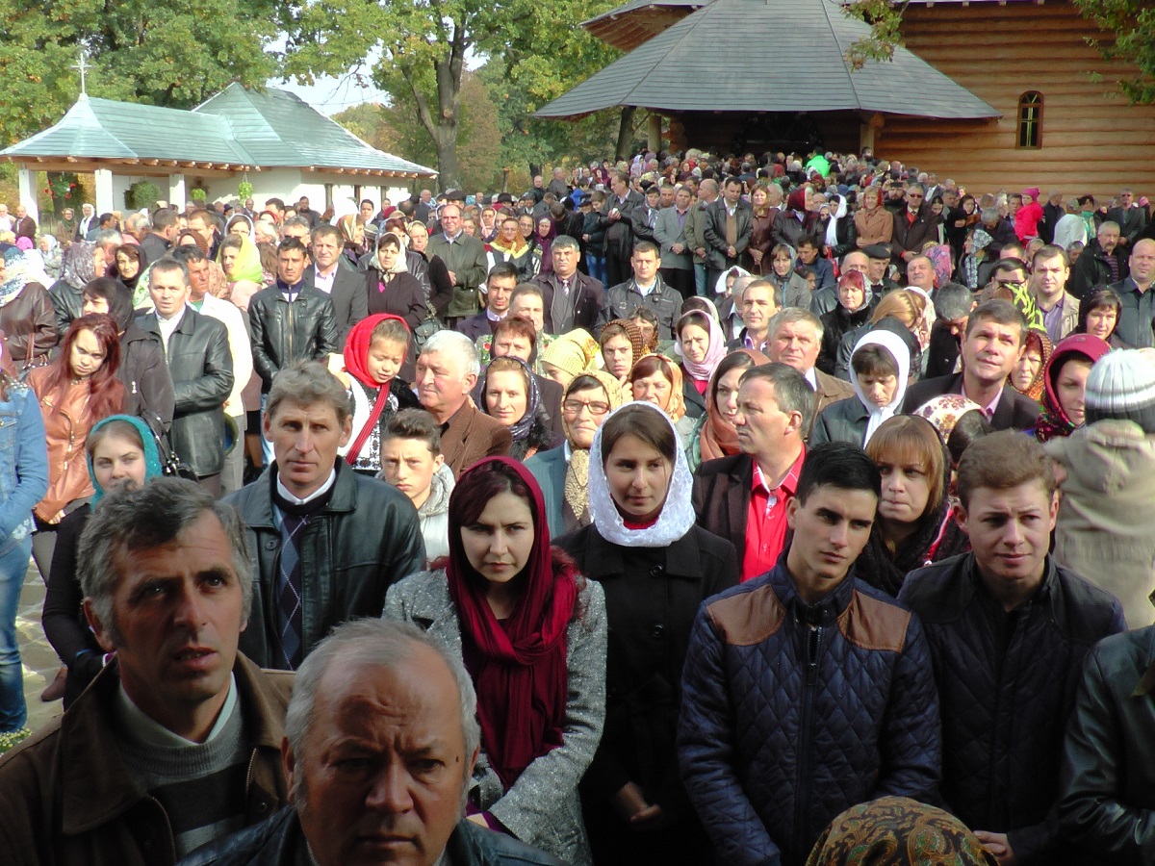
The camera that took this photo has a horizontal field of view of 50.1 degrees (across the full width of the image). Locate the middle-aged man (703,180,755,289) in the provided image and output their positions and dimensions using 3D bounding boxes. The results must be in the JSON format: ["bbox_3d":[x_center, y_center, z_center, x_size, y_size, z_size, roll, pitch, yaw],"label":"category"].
[{"bbox_3d":[1.596,-1.814,13.082,0.540,1.750,0.340,1,12,4],"label":"middle-aged man"}]

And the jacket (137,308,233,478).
[{"bbox_3d":[-1.788,-0.186,5.600,0.500,0.760,0.320,2,12,8],"label":"jacket"}]

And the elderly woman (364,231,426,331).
[{"bbox_3d":[-1.233,-0.531,8.370,0.480,1.640,0.320,1,12,4],"label":"elderly woman"}]

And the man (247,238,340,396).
[{"bbox_3d":[-1.536,-0.191,6.786,0.520,1.740,0.330,-2,9,-11],"label":"man"}]

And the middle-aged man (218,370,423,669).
[{"bbox_3d":[-0.590,0.703,2.943,0.490,1.760,0.330,4,13,18],"label":"middle-aged man"}]

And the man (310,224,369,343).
[{"bbox_3d":[-1.504,-0.427,7.782,0.500,1.750,0.320,3,12,13],"label":"man"}]

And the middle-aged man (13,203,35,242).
[{"bbox_3d":[-9.019,-2.856,20.177,0.490,1.700,0.310,1,12,3],"label":"middle-aged man"}]

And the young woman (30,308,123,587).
[{"bbox_3d":[-2.062,0.326,5.209,0.450,1.650,0.310,-2,9,-17],"label":"young woman"}]

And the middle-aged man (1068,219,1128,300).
[{"bbox_3d":[4.222,-0.848,10.035,0.540,1.730,0.350,1,9,6],"label":"middle-aged man"}]

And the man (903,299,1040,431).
[{"bbox_3d":[1.253,0.448,4.037,0.510,1.760,0.330,1,9,7],"label":"man"}]

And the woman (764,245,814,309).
[{"bbox_3d":[1.604,-0.655,9.568,0.460,1.620,0.310,4,13,18],"label":"woman"}]

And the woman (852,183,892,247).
[{"bbox_3d":[3.113,-1.795,13.127,0.460,1.630,0.310,3,9,14],"label":"woman"}]

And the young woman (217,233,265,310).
[{"bbox_3d":[-2.048,-0.403,7.628,0.460,1.640,0.310,3,9,17],"label":"young woman"}]

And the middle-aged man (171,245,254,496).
[{"bbox_3d":[-1.903,-0.094,6.381,0.510,1.740,0.330,-4,13,-20],"label":"middle-aged man"}]

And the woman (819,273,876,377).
[{"bbox_3d":[1.664,-0.186,7.568,0.460,1.620,0.310,6,14,27],"label":"woman"}]

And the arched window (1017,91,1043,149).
[{"bbox_3d":[10.088,-6.979,27.500,0.580,1.270,0.150,1,9,3],"label":"arched window"}]

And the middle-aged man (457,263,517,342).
[{"bbox_3d":[-0.450,-0.006,6.386,0.510,1.740,0.320,0,9,-1],"label":"middle-aged man"}]

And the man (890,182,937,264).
[{"bbox_3d":[3.531,-1.746,13.036,0.540,1.750,0.340,3,9,14],"label":"man"}]

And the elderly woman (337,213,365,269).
[{"bbox_3d":[-1.944,-1.070,10.566,0.310,1.600,0.450,7,14,29],"label":"elderly woman"}]

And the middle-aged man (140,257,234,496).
[{"bbox_3d":[-1.773,0.087,5.637,0.510,1.760,0.350,0,9,-2],"label":"middle-aged man"}]

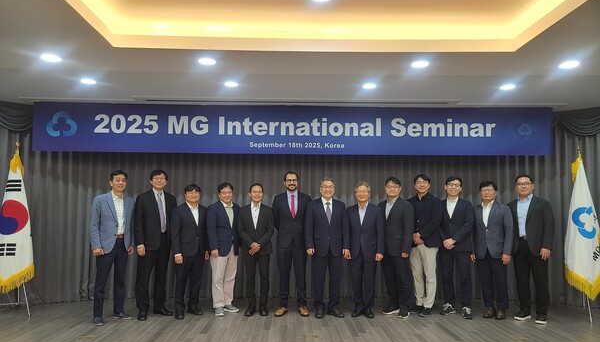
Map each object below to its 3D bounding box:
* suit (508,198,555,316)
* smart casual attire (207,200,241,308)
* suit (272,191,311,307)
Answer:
[{"bbox_3d":[2.792,1.001,5.436,0.550,1.435,0.330,-3,-6,34],"label":"suit"},{"bbox_3d":[-0.990,1.077,5.833,0.480,1.375,0.300,4,-7,-38],"label":"smart casual attire"},{"bbox_3d":[-0.108,0.965,5.716,0.500,1.436,0.300,0,-5,-4],"label":"suit"}]

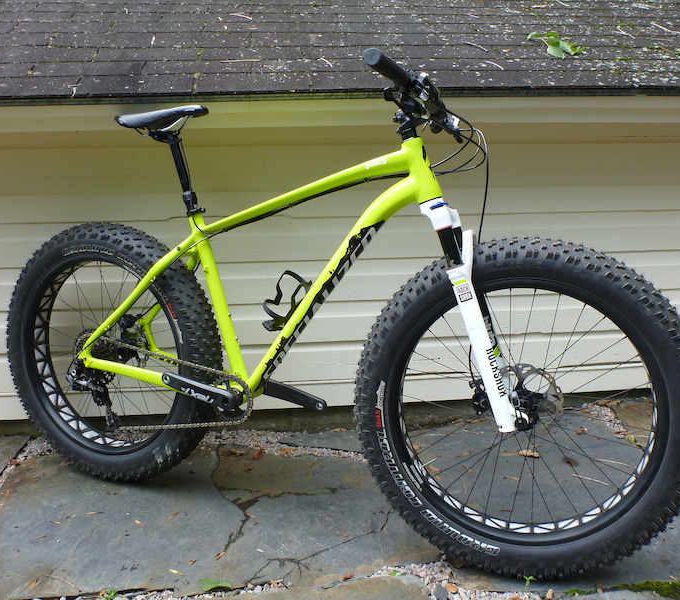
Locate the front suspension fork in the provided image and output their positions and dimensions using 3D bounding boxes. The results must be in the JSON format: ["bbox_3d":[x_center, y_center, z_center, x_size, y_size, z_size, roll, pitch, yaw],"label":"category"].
[{"bbox_3d":[0.298,0.021,1.412,0.108,0.515,0.195,-17,0,20],"label":"front suspension fork"}]

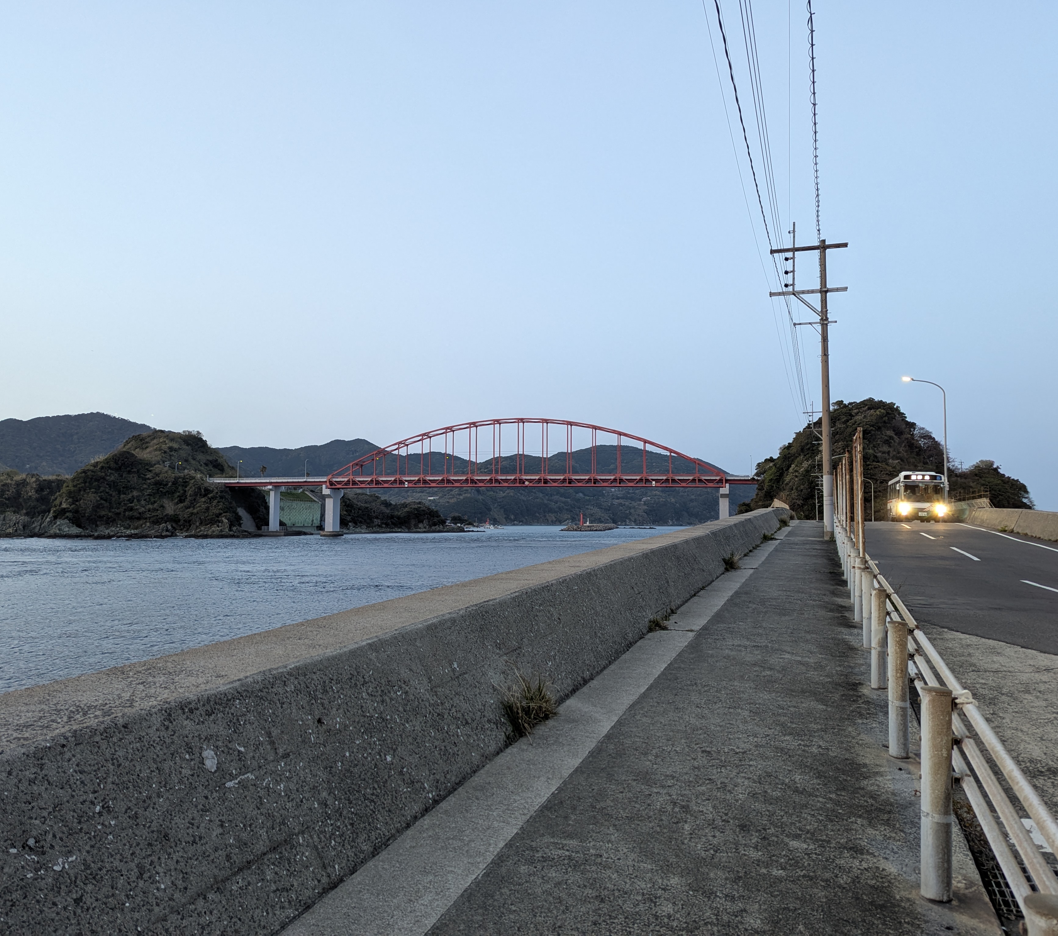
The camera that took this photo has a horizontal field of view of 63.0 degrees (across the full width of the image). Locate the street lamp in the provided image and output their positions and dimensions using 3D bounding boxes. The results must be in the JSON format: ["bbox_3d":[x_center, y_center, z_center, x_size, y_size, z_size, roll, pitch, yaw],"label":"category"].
[{"bbox_3d":[26.451,-1.161,57.672,2.740,9.750,0.300,-1,-4,19],"label":"street lamp"}]

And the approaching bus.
[{"bbox_3d":[23.494,2.043,52.568,2.320,3.040,8.990,-1,-4,19],"label":"approaching bus"}]

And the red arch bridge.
[{"bbox_3d":[-19.339,4.292,336.731,221.000,44.700,10.500,-1,-3,9],"label":"red arch bridge"}]

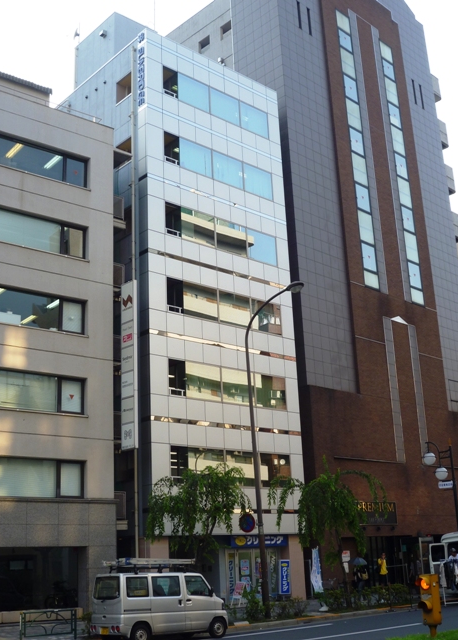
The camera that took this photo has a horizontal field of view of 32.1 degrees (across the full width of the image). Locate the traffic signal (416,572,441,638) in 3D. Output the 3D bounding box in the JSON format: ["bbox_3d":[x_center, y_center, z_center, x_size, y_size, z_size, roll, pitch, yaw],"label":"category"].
[{"bbox_3d":[4.092,5.877,16.393,0.410,1.260,0.280,12,-22,-39],"label":"traffic signal"}]

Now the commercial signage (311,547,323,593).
[{"bbox_3d":[3.340,9.426,30.000,0.500,1.620,0.120,13,-23,-40],"label":"commercial signage"}]

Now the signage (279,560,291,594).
[{"bbox_3d":[2.382,10.946,33.806,0.486,1.371,0.200,12,-22,-39],"label":"signage"}]

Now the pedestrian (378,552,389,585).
[{"bbox_3d":[6.275,10.437,32.500,0.500,1.680,0.330,0,-18,-9],"label":"pedestrian"}]

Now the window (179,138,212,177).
[{"bbox_3d":[-1.536,-7.574,37.301,1.938,1.598,0.100,13,-23,-40],"label":"window"}]

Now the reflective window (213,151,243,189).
[{"bbox_3d":[-0.033,-7.234,38.580,1.949,1.598,0.100,13,-23,-40],"label":"reflective window"}]

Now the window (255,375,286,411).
[{"bbox_3d":[1.934,3.341,36.585,1.933,1.598,0.100,13,-23,-40],"label":"window"}]

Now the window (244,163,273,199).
[{"bbox_3d":[1.469,-6.893,39.858,1.933,1.598,0.100,13,-23,-40],"label":"window"}]

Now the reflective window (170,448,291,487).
[{"bbox_3d":[0.240,6.314,33.775,6.697,1.496,0.100,12,-22,-39],"label":"reflective window"}]

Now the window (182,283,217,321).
[{"bbox_3d":[-1.226,-0.752,35.119,1.938,1.598,0.100,13,-23,-40],"label":"window"}]

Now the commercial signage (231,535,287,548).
[{"bbox_3d":[1.343,9.476,34.052,3.300,0.580,0.120,13,-23,-40],"label":"commercial signage"}]

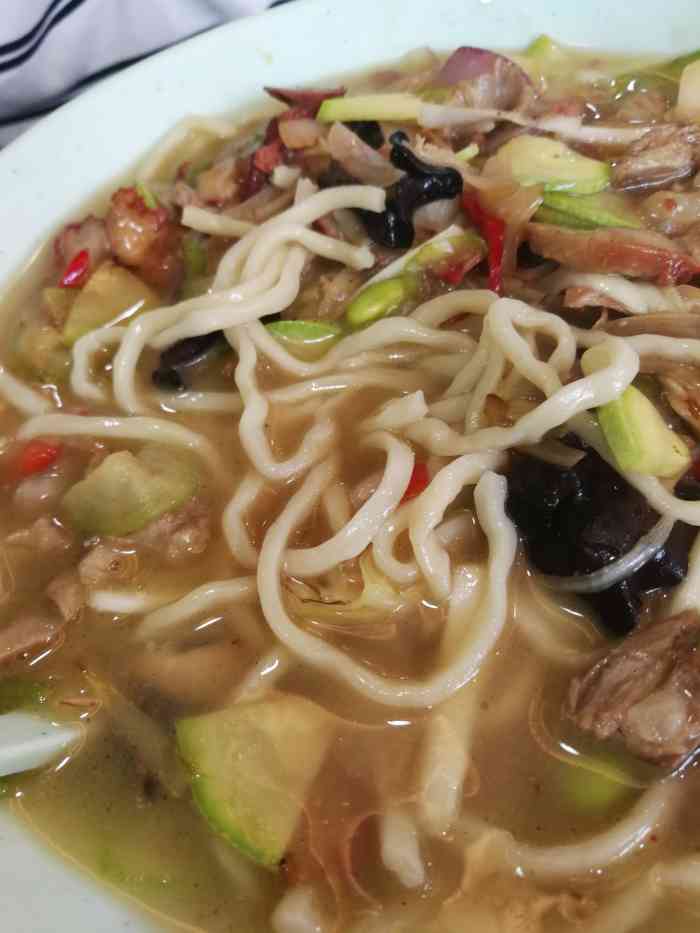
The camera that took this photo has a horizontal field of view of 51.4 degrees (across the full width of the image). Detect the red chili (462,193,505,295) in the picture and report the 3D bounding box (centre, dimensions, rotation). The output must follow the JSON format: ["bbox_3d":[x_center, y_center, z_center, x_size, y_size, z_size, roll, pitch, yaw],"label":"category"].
[{"bbox_3d":[0.028,-0.046,0.151,0.005,0.007,0.023,-16,53,-1],"label":"red chili"}]

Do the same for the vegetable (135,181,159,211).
[{"bbox_3d":[-0.050,-0.067,0.179,0.003,0.004,0.008,-34,56,-14],"label":"vegetable"}]

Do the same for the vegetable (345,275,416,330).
[{"bbox_3d":[0.006,-0.033,0.146,0.015,0.006,0.007,-38,57,-16],"label":"vegetable"}]

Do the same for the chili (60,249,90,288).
[{"bbox_3d":[-0.066,-0.048,0.175,0.004,0.004,0.011,14,58,19],"label":"chili"}]

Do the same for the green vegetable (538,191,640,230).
[{"bbox_3d":[0.063,-0.068,0.193,0.025,0.006,0.008,25,64,18],"label":"green vegetable"}]

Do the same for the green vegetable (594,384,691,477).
[{"bbox_3d":[0.060,-0.010,0.153,0.012,0.010,0.021,-17,60,-6],"label":"green vegetable"}]

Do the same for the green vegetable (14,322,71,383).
[{"bbox_3d":[-0.078,-0.029,0.185,0.011,0.010,0.012,1,59,5],"label":"green vegetable"}]

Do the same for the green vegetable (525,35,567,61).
[{"bbox_3d":[0.055,-0.117,0.204,0.010,0.005,0.007,1,55,12],"label":"green vegetable"}]

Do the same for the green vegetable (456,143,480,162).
[{"bbox_3d":[0.032,-0.087,0.202,0.007,0.003,0.003,-39,64,-17],"label":"green vegetable"}]

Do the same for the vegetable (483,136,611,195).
[{"bbox_3d":[0.053,-0.082,0.199,0.032,0.010,0.015,4,60,6],"label":"vegetable"}]

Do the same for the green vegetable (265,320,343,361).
[{"bbox_3d":[-0.011,-0.031,0.180,0.017,0.006,0.010,7,60,8],"label":"green vegetable"}]

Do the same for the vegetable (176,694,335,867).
[{"bbox_3d":[-0.019,0.058,0.133,0.030,0.008,0.028,-4,59,2],"label":"vegetable"}]

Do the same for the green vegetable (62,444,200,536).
[{"bbox_3d":[-0.049,0.005,0.162,0.026,0.009,0.016,-18,60,-7],"label":"green vegetable"}]

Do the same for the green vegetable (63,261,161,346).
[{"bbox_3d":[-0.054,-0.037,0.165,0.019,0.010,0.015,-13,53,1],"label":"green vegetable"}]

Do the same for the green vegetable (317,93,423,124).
[{"bbox_3d":[0.005,-0.094,0.191,0.026,0.004,0.006,5,56,14],"label":"green vegetable"}]

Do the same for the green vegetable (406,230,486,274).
[{"bbox_3d":[0.020,-0.044,0.151,0.016,0.005,0.006,-31,55,-12],"label":"green vegetable"}]

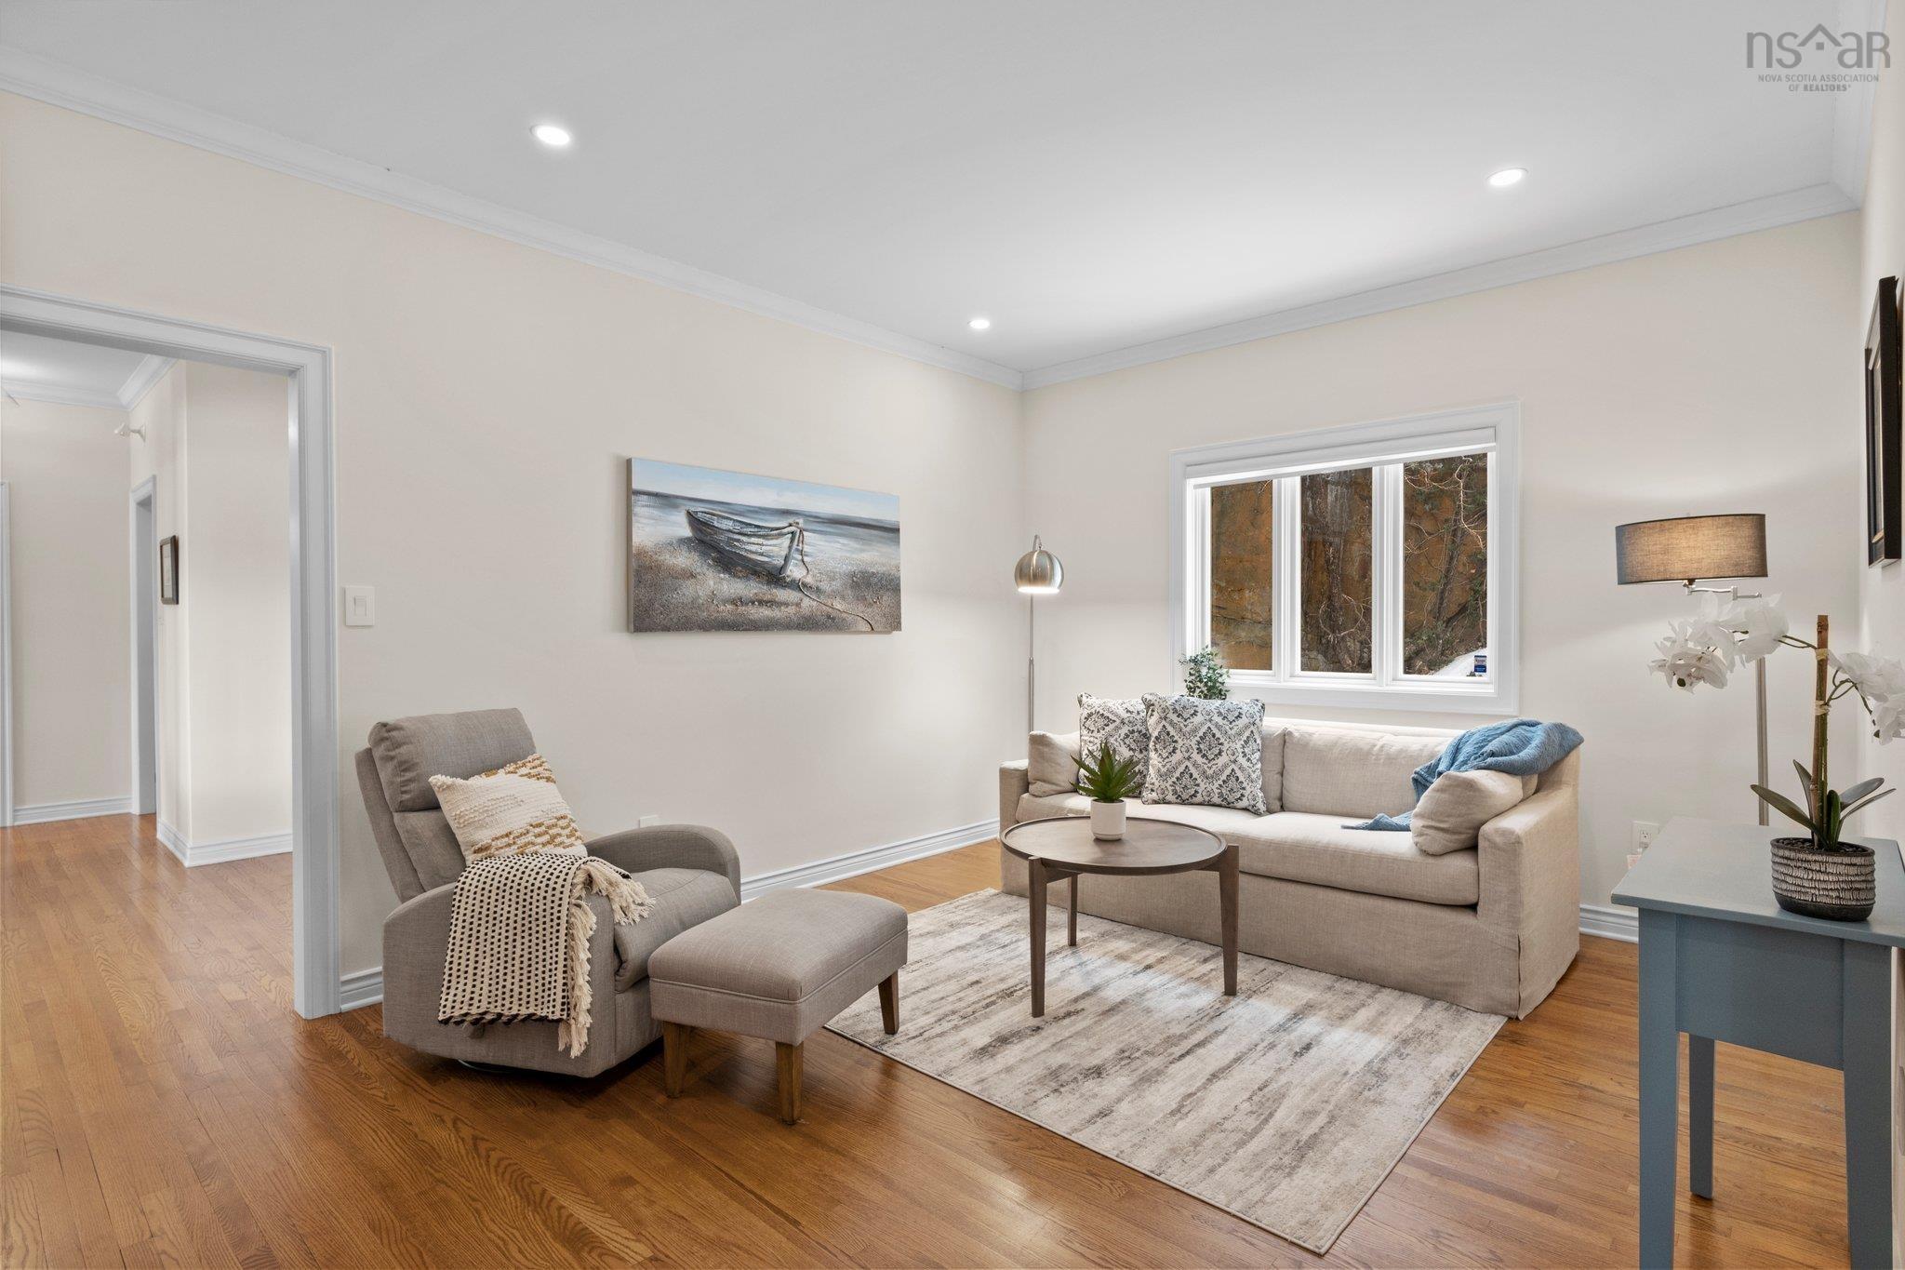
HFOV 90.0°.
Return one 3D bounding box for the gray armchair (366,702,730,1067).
[{"bbox_3d":[-1.255,0.729,3.009,1.000,0.950,0.720,0,0,21],"label":"gray armchair"}]

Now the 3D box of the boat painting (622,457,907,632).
[{"bbox_3d":[-0.782,-0.361,4.359,0.040,0.690,1.500,0,0,42],"label":"boat painting"}]

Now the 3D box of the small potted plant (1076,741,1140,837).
[{"bbox_3d":[0.557,0.550,3.380,0.235,0.333,0.225,0,0,0],"label":"small potted plant"}]

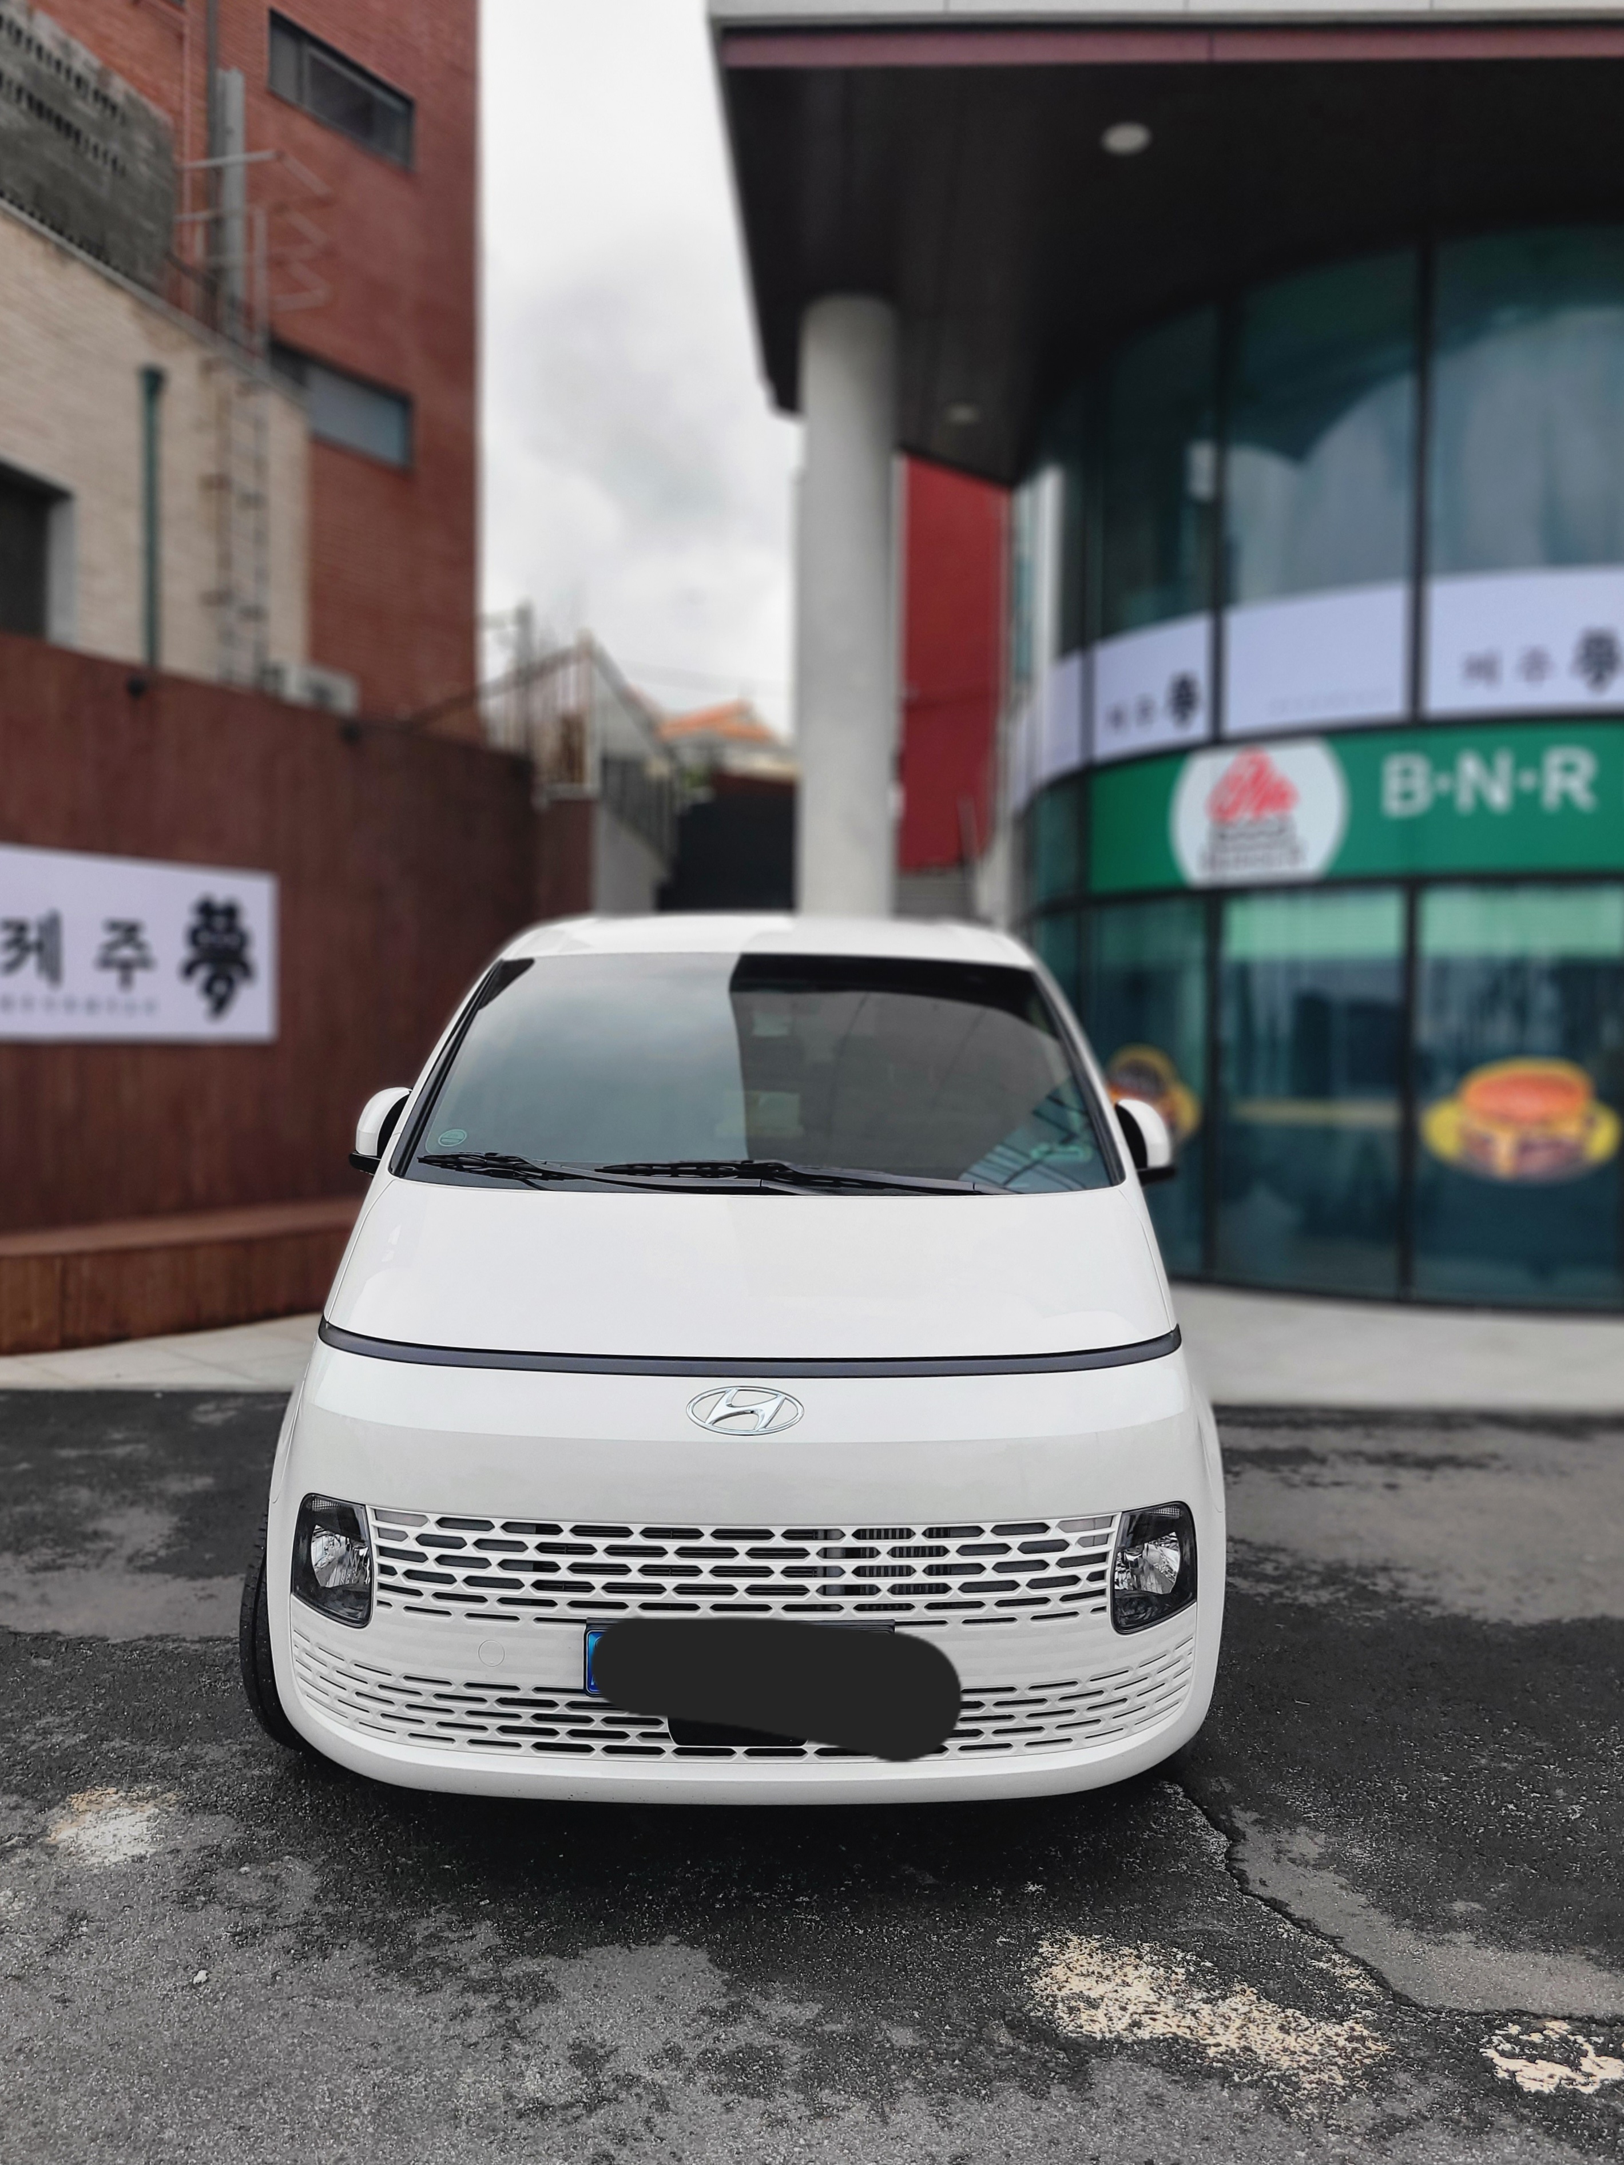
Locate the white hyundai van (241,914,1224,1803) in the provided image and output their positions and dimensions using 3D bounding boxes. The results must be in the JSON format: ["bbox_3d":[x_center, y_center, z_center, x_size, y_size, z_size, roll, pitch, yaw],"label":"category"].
[{"bbox_3d":[-0.131,0.453,5.489,2.060,1.980,5.220,0,2,0],"label":"white hyundai van"}]

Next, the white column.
[{"bbox_3d":[0.217,-1.772,10.221,0.590,5.970,0.590,0,2,0],"label":"white column"}]

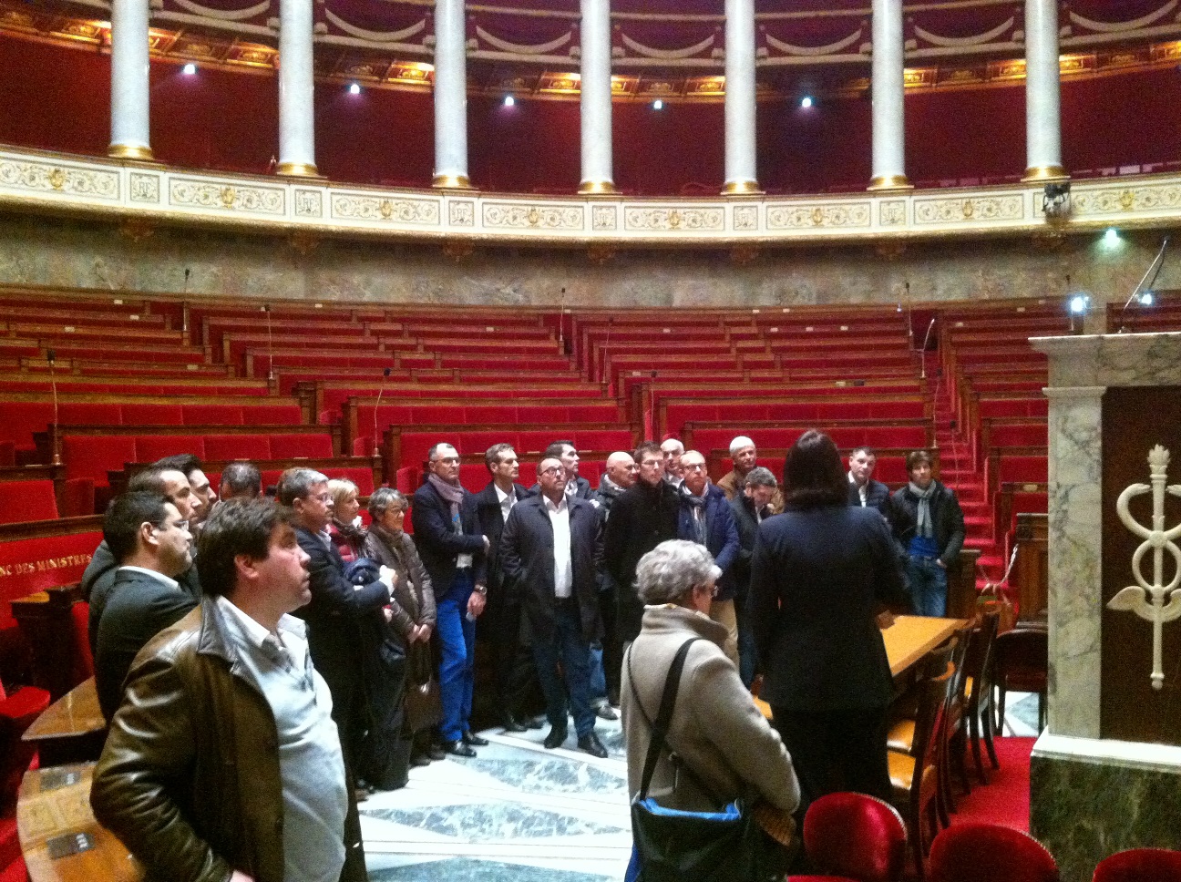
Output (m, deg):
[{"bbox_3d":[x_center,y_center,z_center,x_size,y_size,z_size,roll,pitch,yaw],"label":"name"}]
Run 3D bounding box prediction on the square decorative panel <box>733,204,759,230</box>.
[{"bbox_3d":[2.780,-3.968,21.266,0.428,0.414,0.060,-1,0,0],"label":"square decorative panel"}]

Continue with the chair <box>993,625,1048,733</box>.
[{"bbox_3d":[2.620,1.455,7.100,0.440,0.730,0.460,0,1,25],"label":"chair"}]

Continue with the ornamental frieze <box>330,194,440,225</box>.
[{"bbox_3d":[-3.422,-3.871,19.946,1.812,0.414,0.060,-1,0,-24],"label":"ornamental frieze"}]

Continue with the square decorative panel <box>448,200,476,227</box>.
[{"bbox_3d":[-2.202,-3.885,20.421,0.428,0.414,0.060,-1,0,-19],"label":"square decorative panel"}]

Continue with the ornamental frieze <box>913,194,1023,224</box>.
[{"bbox_3d":[5.891,-3.618,18.590,1.640,0.396,0.090,0,1,18],"label":"ornamental frieze"}]

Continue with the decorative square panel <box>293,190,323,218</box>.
[{"bbox_3d":[-4.574,-3.857,19.389,0.428,0.414,0.060,-1,0,-28],"label":"decorative square panel"}]

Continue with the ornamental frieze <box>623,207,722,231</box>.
[{"bbox_3d":[1.345,-3.573,19.200,1.640,0.396,0.090,-1,1,-2],"label":"ornamental frieze"}]

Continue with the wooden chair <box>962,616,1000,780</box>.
[{"bbox_3d":[1.880,1.290,6.230,0.480,0.870,0.440,0,1,27],"label":"wooden chair"}]

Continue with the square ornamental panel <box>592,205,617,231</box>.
[{"bbox_3d":[0.257,-3.927,21.048,0.428,0.414,0.060,-1,0,-10],"label":"square ornamental panel"}]

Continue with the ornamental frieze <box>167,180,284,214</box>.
[{"bbox_3d":[-5.696,-3.832,18.723,1.812,0.414,0.060,-1,0,-33],"label":"ornamental frieze"}]

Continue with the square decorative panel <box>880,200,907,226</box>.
[{"bbox_3d":[4.802,-3.611,18.891,0.393,0.396,0.090,0,1,13],"label":"square decorative panel"}]

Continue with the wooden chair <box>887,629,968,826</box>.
[{"bbox_3d":[1.508,1.384,5.890,0.540,0.890,0.460,-1,0,28],"label":"wooden chair"}]

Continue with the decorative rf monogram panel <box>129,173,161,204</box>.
[{"bbox_3d":[-6.168,-3.495,16.485,0.393,0.396,0.090,-1,1,-37],"label":"decorative rf monogram panel"}]

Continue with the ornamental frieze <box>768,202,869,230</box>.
[{"bbox_3d":[4.066,-3.998,21.208,1.812,0.414,0.060,-1,0,5],"label":"ornamental frieze"}]

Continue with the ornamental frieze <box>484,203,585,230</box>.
[{"bbox_3d":[-0.900,-3.562,18.902,1.640,0.396,0.090,-1,1,-12],"label":"ornamental frieze"}]

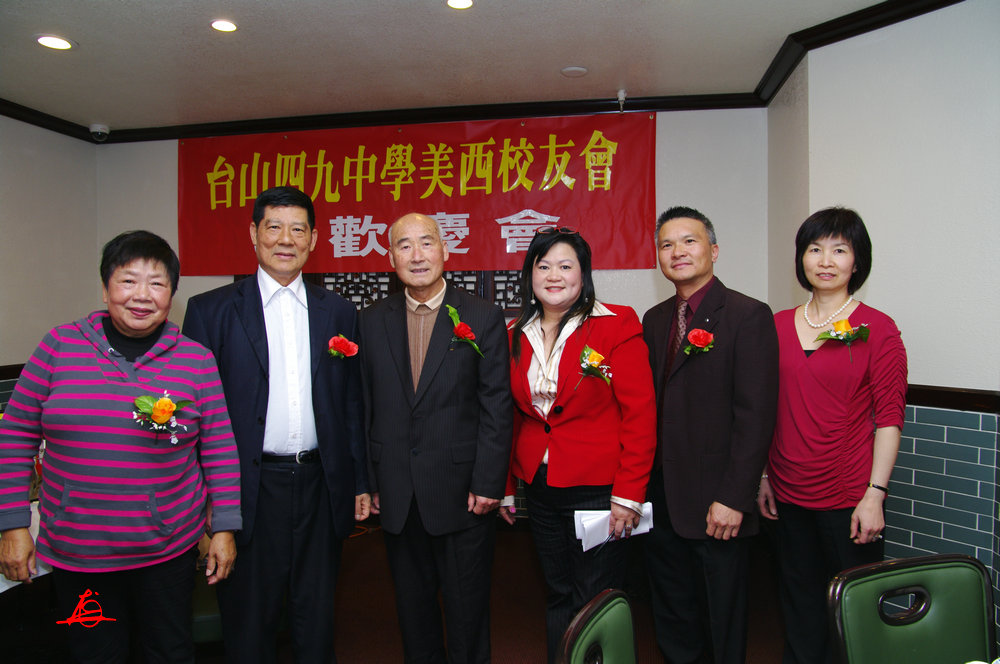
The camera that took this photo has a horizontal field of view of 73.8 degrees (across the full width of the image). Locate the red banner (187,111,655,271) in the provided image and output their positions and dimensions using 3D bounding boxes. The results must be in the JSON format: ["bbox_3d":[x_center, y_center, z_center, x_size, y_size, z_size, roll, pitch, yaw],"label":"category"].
[{"bbox_3d":[-0.599,-0.808,4.086,3.050,0.907,0.020,0,2,10],"label":"red banner"}]

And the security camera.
[{"bbox_3d":[-2.566,-1.272,4.273,0.117,0.092,0.117,-1,2,-27],"label":"security camera"}]

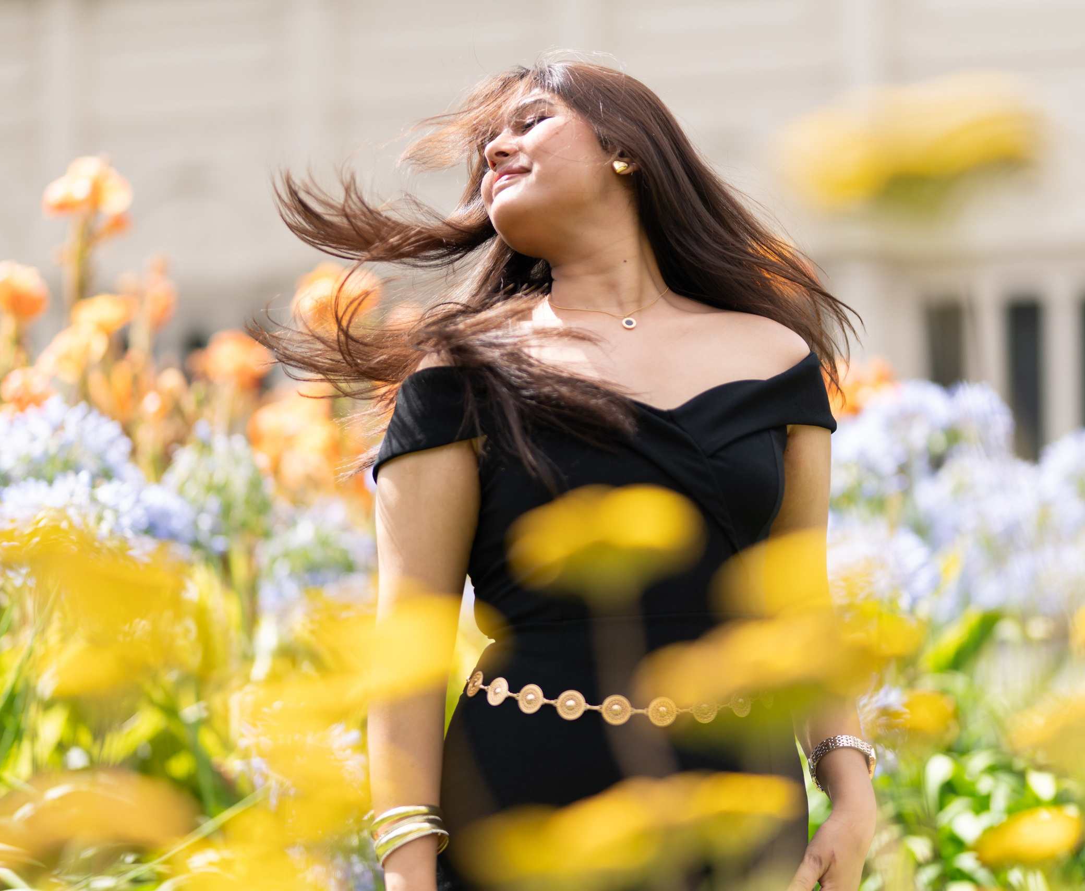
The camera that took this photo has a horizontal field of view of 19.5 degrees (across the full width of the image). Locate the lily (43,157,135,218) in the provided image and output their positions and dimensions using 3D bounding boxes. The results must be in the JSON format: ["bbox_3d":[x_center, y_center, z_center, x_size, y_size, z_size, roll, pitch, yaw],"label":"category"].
[{"bbox_3d":[-0.707,-0.403,4.900,0.137,0.093,0.120,1,-6,-8],"label":"lily"}]

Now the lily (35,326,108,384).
[{"bbox_3d":[-0.731,-0.143,4.900,0.108,0.089,0.100,1,-6,-9],"label":"lily"}]

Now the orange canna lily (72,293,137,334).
[{"bbox_3d":[-0.694,-0.209,5.000,0.103,0.064,0.095,1,-6,-8],"label":"orange canna lily"}]

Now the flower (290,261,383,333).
[{"bbox_3d":[-0.327,-0.234,5.000,0.141,0.105,0.120,0,-6,-4],"label":"flower"}]

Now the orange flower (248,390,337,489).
[{"bbox_3d":[-0.384,-0.009,4.850,0.134,0.145,0.130,0,-6,-5],"label":"orange flower"}]

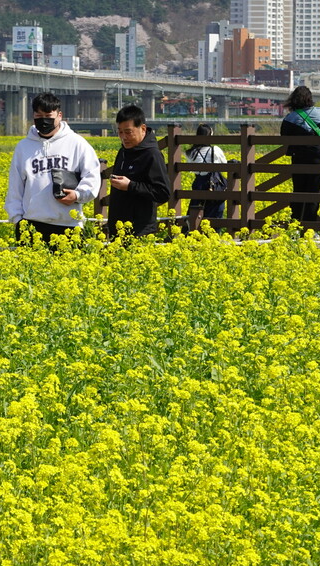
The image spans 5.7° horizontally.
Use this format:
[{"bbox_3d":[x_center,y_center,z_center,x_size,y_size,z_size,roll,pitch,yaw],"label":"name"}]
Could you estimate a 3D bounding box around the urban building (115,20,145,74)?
[{"bbox_3d":[-11.389,-90.529,1230.000,11.300,21.500,10.000,0,3,-2],"label":"urban building"}]

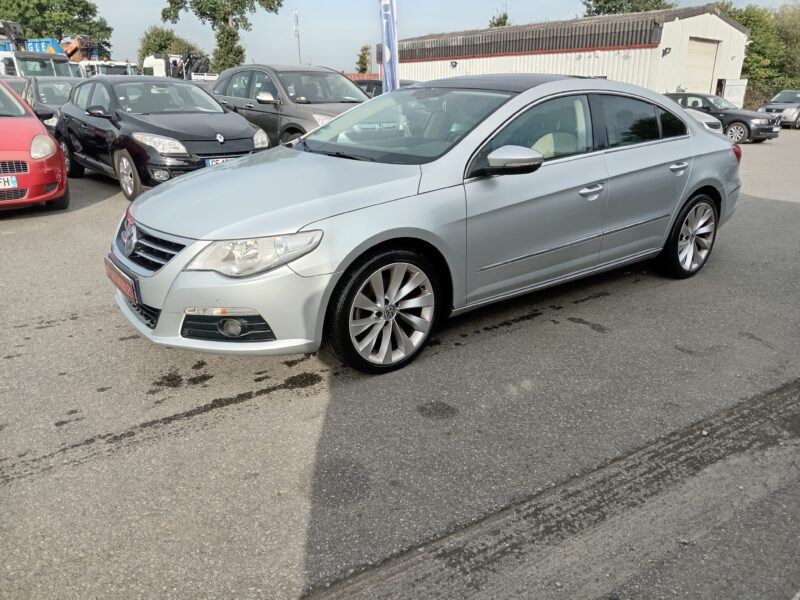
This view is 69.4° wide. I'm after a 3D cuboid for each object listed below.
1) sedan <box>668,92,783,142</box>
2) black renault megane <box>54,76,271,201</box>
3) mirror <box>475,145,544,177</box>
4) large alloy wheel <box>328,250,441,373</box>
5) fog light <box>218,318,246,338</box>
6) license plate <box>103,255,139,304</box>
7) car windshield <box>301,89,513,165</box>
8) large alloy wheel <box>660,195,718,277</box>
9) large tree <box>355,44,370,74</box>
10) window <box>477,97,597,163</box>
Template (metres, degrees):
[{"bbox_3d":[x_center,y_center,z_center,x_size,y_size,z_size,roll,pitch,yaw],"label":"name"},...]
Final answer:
[{"bbox_3d":[9.750,-5.935,18.750,1.810,1.420,4.450,-16,25,-39],"label":"sedan"},{"bbox_3d":[-3.505,-2.413,8.277,1.820,1.480,4.300,-16,25,-39],"label":"black renault megane"},{"bbox_3d":[0.544,-0.674,2.791,0.180,0.145,0.230,-13,24,-34],"label":"mirror"},{"bbox_3d":[-0.094,0.033,2.743,0.640,0.640,0.235,-14,24,-36],"label":"large alloy wheel"},{"bbox_3d":[-0.705,0.119,2.427,0.115,0.095,0.070,15,24,36],"label":"fog light"},{"bbox_3d":[-1.328,-0.102,2.742,0.025,0.115,0.520,-13,24,-34],"label":"license plate"},{"bbox_3d":[-0.040,-1.048,3.420,0.880,0.100,1.380,-37,35,-22],"label":"car windshield"},{"bbox_3d":[2.081,-0.486,4.276,0.640,0.640,0.235,-13,24,-34],"label":"large alloy wheel"},{"bbox_3d":[-3.220,-19.793,51.351,1.600,5.700,1.600,1,19,0],"label":"large tree"},{"bbox_3d":[0.727,-0.938,3.079,1.000,0.370,0.050,-13,-5,-34],"label":"window"}]

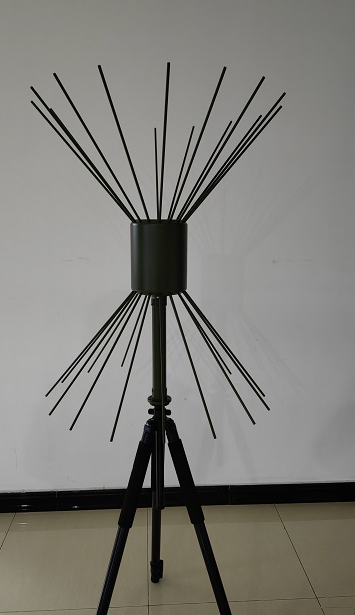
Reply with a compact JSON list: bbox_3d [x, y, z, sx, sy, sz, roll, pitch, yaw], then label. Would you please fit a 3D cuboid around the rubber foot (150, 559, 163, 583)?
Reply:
[{"bbox_3d":[-0.079,0.985,1.772,0.047,0.075,0.045,0,10,-4],"label":"rubber foot"}]

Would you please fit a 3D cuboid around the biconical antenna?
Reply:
[{"bbox_3d":[-0.047,-0.128,1.298,0.640,0.804,0.640,0,10,-4],"label":"biconical antenna"}]

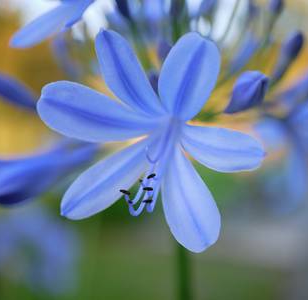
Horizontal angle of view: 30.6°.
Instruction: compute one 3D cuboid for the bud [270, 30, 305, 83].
[{"bbox_3d":[0.049,-0.034,0.205,0.007,0.022,0.007,29,3,0],"label":"bud"}]

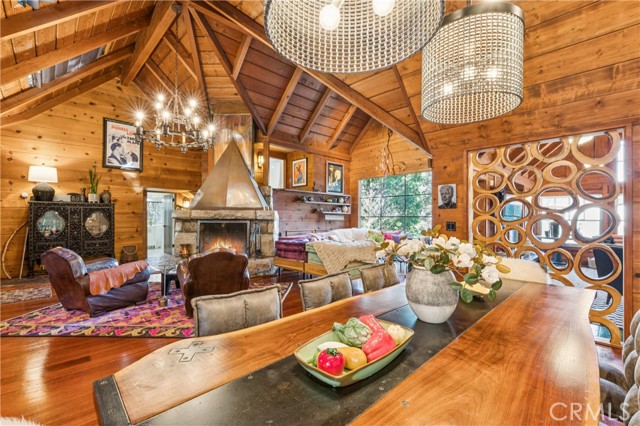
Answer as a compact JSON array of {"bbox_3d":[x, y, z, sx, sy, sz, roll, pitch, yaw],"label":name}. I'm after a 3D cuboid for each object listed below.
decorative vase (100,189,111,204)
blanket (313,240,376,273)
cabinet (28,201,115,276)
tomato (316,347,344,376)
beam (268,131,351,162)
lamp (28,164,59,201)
[{"bbox_3d":[-5.590,-0.435,7.410,0.200,0.350,0.200,0,0,-44],"label":"decorative vase"},{"bbox_3d":[0.470,0.800,5.200,1.220,0.560,0.500,0,0,44],"label":"blanket"},{"bbox_3d":[-6.030,0.570,6.980,1.550,1.660,0.450,0,0,-44],"label":"cabinet"},{"bbox_3d":[0.034,0.472,0.895,0.085,0.080,0.085,0,0,0],"label":"tomato"},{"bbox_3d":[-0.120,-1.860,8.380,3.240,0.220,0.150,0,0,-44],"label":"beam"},{"bbox_3d":[-5.730,-0.633,5.900,0.440,0.760,0.440,0,0,-44],"label":"lamp"}]

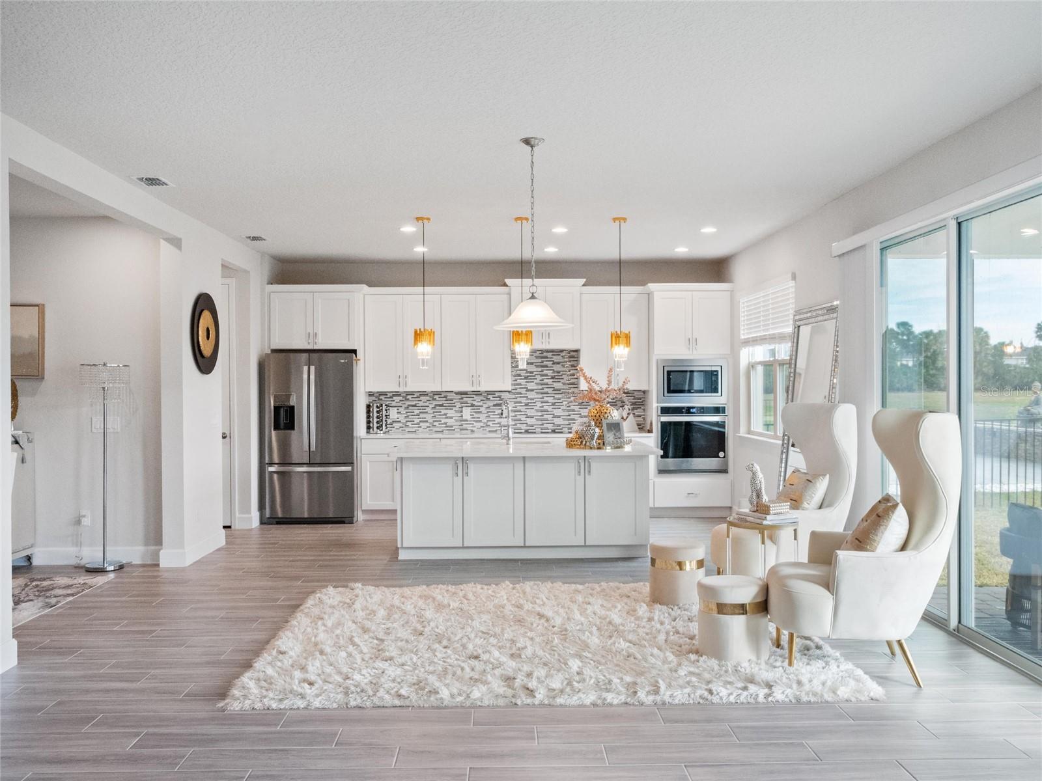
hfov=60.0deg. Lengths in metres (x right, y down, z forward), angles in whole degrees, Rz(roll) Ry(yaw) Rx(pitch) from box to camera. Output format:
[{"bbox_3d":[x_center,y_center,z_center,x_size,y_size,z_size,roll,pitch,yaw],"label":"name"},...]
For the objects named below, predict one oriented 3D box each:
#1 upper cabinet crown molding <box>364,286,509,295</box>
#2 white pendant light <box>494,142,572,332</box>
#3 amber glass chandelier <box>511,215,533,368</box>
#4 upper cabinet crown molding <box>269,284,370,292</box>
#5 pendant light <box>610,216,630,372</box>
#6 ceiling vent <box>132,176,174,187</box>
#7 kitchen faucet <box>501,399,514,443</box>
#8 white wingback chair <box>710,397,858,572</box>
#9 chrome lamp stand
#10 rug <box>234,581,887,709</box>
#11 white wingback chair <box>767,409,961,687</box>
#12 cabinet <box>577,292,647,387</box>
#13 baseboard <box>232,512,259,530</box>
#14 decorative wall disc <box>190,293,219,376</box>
[{"bbox_3d":[-0.901,-1.081,9.874,1.600,0.085,0.090,0,0,-1],"label":"upper cabinet crown molding"},{"bbox_3d":[0.070,-0.888,5.158,0.455,1.083,0.455,0,0,-1],"label":"white pendant light"},{"bbox_3d":[0.011,-0.815,7.598,0.184,1.261,0.184,0,0,-1],"label":"amber glass chandelier"},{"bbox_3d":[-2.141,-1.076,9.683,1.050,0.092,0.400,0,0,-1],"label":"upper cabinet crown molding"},{"bbox_3d":[0.840,-0.805,7.628,0.181,1.288,0.181,0,0,-1],"label":"pendant light"},{"bbox_3d":[-2.515,-1.418,6.180,0.205,0.020,0.300,0,0,-1],"label":"ceiling vent"},{"bbox_3d":[-0.132,0.278,8.081,0.105,0.400,0.200,0,0,-18],"label":"kitchen faucet"},{"bbox_3d":[1.726,0.748,5.948,0.890,1.315,0.700,0,0,-10],"label":"white wingback chair"},{"bbox_3d":[-3.306,0.597,7.168,0.400,1.633,0.400,0,0,-1],"label":"chrome lamp stand"},{"bbox_3d":[0.154,1.388,5.256,3.000,0.060,2.360,0,0,-1],"label":"rug"},{"bbox_3d":[1.718,0.759,4.577,0.890,1.315,0.700,0,0,7],"label":"white wingback chair"},{"bbox_3d":[1.028,-0.543,10.137,0.762,1.074,0.325,0,0,-1],"label":"cabinet"},{"bbox_3d":[-2.809,1.327,9.238,0.190,0.145,0.240,0,0,-1],"label":"baseboard"},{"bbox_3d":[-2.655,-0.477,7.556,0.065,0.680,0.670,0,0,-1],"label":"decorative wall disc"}]

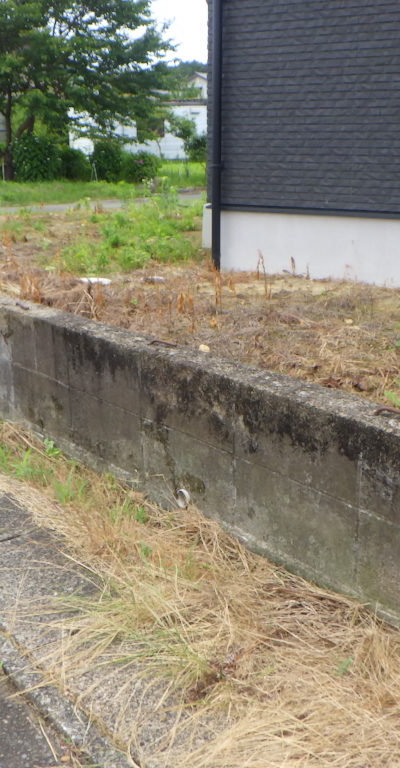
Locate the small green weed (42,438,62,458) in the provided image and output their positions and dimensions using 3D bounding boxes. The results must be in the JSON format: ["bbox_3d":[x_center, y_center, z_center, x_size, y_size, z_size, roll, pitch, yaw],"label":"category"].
[{"bbox_3d":[-0.479,0.209,2.690,0.062,0.055,0.055,-4,17,-10],"label":"small green weed"}]

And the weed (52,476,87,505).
[{"bbox_3d":[-0.380,0.309,2.411,0.100,0.060,0.085,-3,17,-9],"label":"weed"}]

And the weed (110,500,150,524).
[{"bbox_3d":[-0.195,0.352,2.290,0.108,0.048,0.085,-2,17,-5],"label":"weed"}]

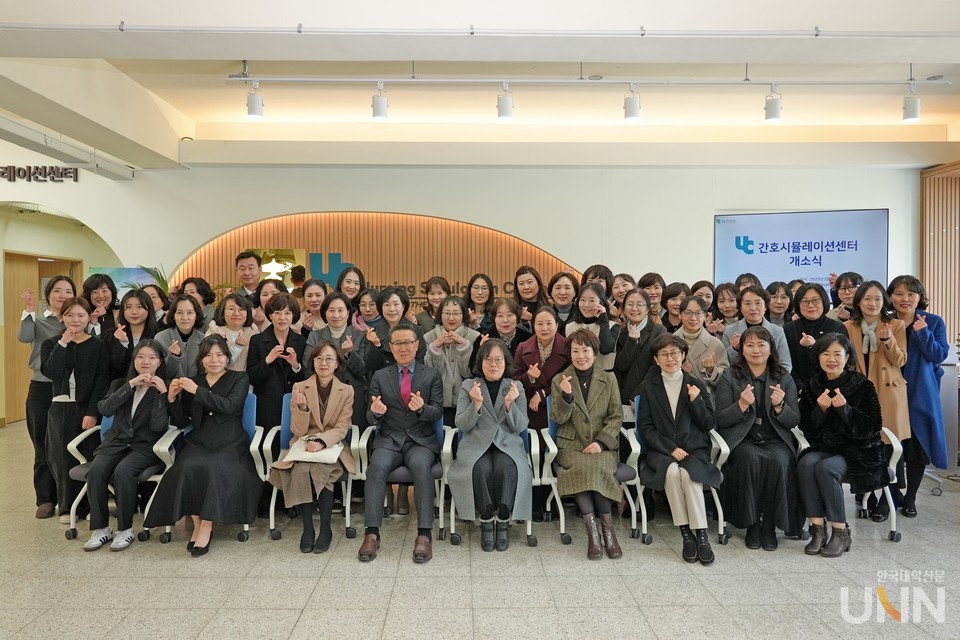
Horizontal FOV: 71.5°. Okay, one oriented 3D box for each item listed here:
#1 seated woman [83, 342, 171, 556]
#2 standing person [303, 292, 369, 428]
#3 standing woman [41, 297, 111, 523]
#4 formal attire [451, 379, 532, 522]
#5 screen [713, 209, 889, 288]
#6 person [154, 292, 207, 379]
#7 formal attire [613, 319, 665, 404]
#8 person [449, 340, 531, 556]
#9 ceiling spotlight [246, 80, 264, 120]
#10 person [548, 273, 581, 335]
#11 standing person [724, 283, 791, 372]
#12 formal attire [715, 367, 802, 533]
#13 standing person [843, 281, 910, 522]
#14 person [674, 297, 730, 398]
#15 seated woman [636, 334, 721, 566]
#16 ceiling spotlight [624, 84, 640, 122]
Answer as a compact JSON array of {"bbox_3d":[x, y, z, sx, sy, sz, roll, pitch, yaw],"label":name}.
[{"bbox_3d":[-2.283,0.775,4.277,0.480,1.235,0.720,0,1,-7],"label":"seated woman"},{"bbox_3d":[-1.036,0.578,4.805,0.480,1.552,0.360,0,1,-7],"label":"standing person"},{"bbox_3d":[-2.808,0.609,4.639,0.450,1.530,0.320,-1,3,-20],"label":"standing woman"},{"bbox_3d":[0.067,0.810,4.281,0.500,0.855,0.560,0,1,1],"label":"formal attire"},{"bbox_3d":[2.983,-0.582,6.221,1.483,0.845,0.060,0,1,17],"label":"screen"},{"bbox_3d":[-2.097,0.593,4.698,0.460,1.555,0.330,-1,3,-12],"label":"person"},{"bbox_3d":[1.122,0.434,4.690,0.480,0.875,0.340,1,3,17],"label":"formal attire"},{"bbox_3d":[0.076,0.761,4.427,0.540,1.250,0.700,0,3,1],"label":"person"},{"bbox_3d":[-1.491,-1.461,4.429,0.115,0.255,0.115,0,3,0],"label":"ceiling spotlight"},{"bbox_3d":[0.669,0.478,5.280,0.470,1.714,0.330,0,1,6],"label":"person"},{"bbox_3d":[2.038,0.553,4.905,0.500,1.627,0.360,0,1,14],"label":"standing person"},{"bbox_3d":[1.784,0.817,4.291,0.500,0.940,0.600,0,1,13],"label":"formal attire"},{"bbox_3d":[2.722,0.543,4.600,0.460,1.622,0.340,1,1,28],"label":"standing person"},{"bbox_3d":[1.534,0.589,4.700,0.470,1.520,0.350,0,1,14],"label":"person"},{"bbox_3d":[1.251,0.752,4.266,0.510,1.285,0.760,0,3,5],"label":"seated woman"},{"bbox_3d":[1.083,-1.544,4.720,0.114,0.255,0.116,0,1,0],"label":"ceiling spotlight"}]

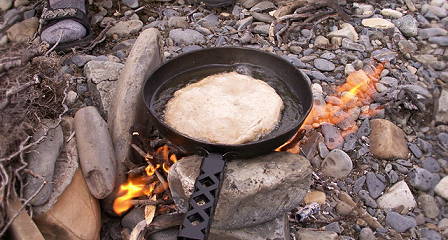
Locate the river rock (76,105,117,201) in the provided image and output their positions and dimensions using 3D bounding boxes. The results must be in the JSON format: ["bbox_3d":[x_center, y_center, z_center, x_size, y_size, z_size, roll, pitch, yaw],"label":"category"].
[{"bbox_3d":[-0.207,0.051,0.719,0.053,0.045,0.168,-12,50,-16],"label":"river rock"}]

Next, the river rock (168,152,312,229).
[{"bbox_3d":[0.026,0.108,0.706,0.205,0.072,0.118,-3,39,-6],"label":"river rock"}]

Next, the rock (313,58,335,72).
[{"bbox_3d":[0.227,-0.123,1.026,0.045,0.026,0.040,0,39,0],"label":"rock"}]

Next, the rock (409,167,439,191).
[{"bbox_3d":[0.345,0.101,0.779,0.048,0.027,0.036,16,41,17],"label":"rock"}]

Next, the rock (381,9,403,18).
[{"bbox_3d":[0.478,-0.304,1.292,0.060,0.014,0.026,15,41,15],"label":"rock"}]

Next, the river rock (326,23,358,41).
[{"bbox_3d":[0.310,-0.231,1.184,0.078,0.032,0.045,8,39,8],"label":"river rock"}]

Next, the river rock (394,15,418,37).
[{"bbox_3d":[0.488,-0.253,1.211,0.056,0.040,0.050,15,41,15],"label":"river rock"}]

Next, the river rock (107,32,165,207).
[{"bbox_3d":[-0.156,-0.030,0.846,0.065,0.105,0.410,0,39,0],"label":"river rock"}]

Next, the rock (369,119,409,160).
[{"bbox_3d":[0.295,0.035,0.815,0.066,0.055,0.075,0,39,0],"label":"rock"}]

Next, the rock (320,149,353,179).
[{"bbox_3d":[0.199,0.077,0.799,0.053,0.032,0.045,11,40,12],"label":"rock"}]

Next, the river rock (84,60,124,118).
[{"bbox_3d":[-0.212,-0.067,0.910,0.092,0.082,0.085,0,39,0],"label":"river rock"}]

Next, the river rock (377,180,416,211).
[{"bbox_3d":[0.282,0.124,0.742,0.062,0.036,0.042,11,40,12],"label":"river rock"}]

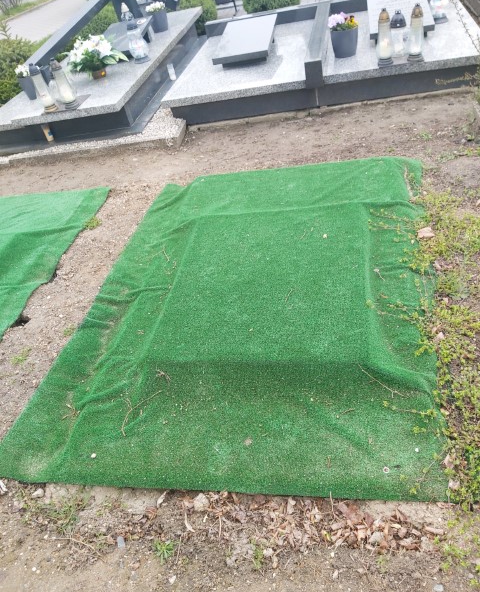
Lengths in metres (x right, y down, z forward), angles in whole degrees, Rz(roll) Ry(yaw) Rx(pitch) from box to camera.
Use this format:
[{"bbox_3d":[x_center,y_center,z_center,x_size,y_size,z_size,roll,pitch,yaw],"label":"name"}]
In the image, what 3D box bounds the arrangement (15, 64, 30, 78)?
[{"bbox_3d":[-1.762,-1.831,3.921,0.160,0.120,0.160,-1,43,15],"label":"arrangement"}]

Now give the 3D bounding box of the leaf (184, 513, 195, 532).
[{"bbox_3d":[-0.156,0.681,1.443,0.018,0.012,0.075,-27,43,-15],"label":"leaf"}]

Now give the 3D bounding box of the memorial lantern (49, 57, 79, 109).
[{"bbox_3d":[-1.317,-1.569,3.558,0.126,0.351,0.126,-1,43,15],"label":"memorial lantern"}]

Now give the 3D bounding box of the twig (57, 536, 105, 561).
[{"bbox_3d":[-0.483,0.755,1.453,0.196,0.015,0.022,8,46,24],"label":"twig"}]

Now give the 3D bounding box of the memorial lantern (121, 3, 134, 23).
[{"bbox_3d":[-1.055,-2.634,4.596,0.125,0.290,0.125,-1,43,16],"label":"memorial lantern"}]

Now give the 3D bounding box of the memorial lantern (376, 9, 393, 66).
[{"bbox_3d":[1.001,-1.777,3.309,0.117,0.351,0.117,-1,43,15],"label":"memorial lantern"}]

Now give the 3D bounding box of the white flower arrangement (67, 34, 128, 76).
[{"bbox_3d":[-1.153,-1.949,3.895,0.480,0.290,0.410,-1,43,16],"label":"white flower arrangement"}]

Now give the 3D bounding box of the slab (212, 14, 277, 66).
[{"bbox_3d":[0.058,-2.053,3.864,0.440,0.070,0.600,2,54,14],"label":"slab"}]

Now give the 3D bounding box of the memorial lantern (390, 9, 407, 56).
[{"bbox_3d":[1.128,-1.854,3.402,0.113,0.294,0.113,-1,43,15],"label":"memorial lantern"}]

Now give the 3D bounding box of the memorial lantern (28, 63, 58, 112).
[{"bbox_3d":[-1.490,-1.559,3.605,0.118,0.340,0.118,-1,43,15],"label":"memorial lantern"}]

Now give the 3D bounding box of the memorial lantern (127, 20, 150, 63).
[{"bbox_3d":[-0.858,-2.119,3.995,0.155,0.300,0.155,-1,43,16],"label":"memorial lantern"}]

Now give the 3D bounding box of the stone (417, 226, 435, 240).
[{"bbox_3d":[0.787,-0.265,2.040,0.070,0.028,0.055,-2,42,15],"label":"stone"}]

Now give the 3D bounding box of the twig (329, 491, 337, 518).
[{"bbox_3d":[0.266,0.596,1.375,0.012,0.012,0.073,-9,41,7],"label":"twig"}]

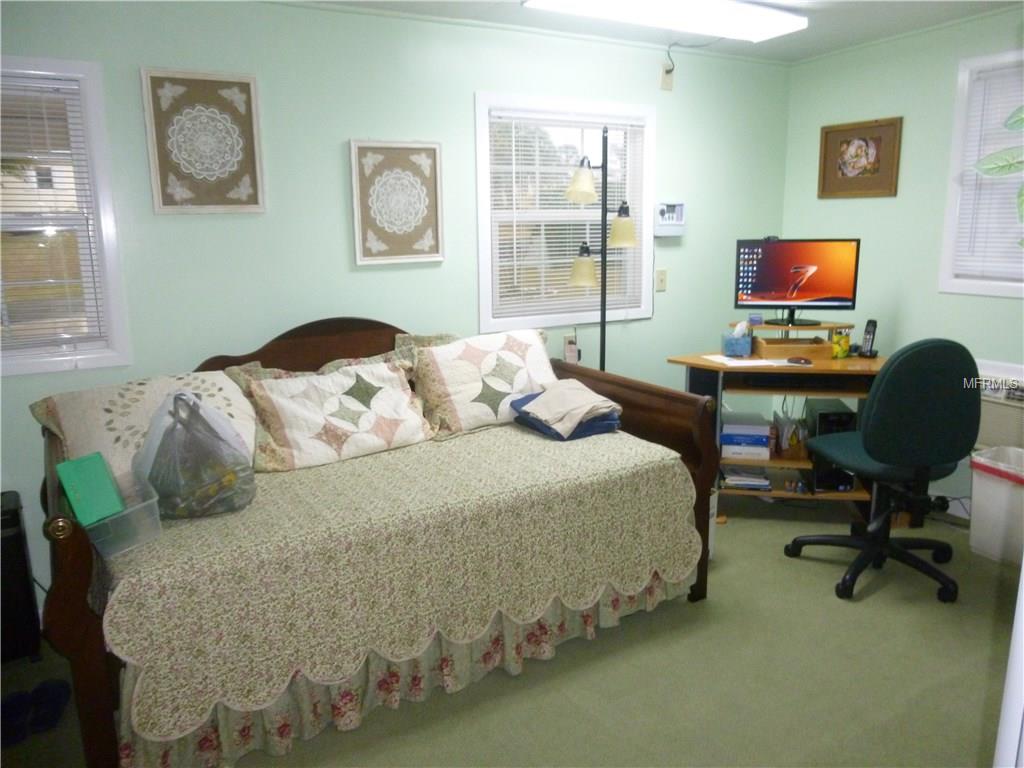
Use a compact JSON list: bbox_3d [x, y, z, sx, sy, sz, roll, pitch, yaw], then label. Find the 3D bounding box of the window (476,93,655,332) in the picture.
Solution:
[{"bbox_3d":[0.272,-0.825,3.639,1.012,1.067,0.090,-7,14,-28],"label":"window"}]

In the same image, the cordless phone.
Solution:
[{"bbox_3d":[1.823,-0.234,3.782,0.100,0.185,0.095,-11,16,-39],"label":"cordless phone"}]

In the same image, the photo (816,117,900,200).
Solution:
[{"bbox_3d":[1.781,-1.149,3.800,0.025,0.372,0.462,-7,14,-28],"label":"photo"}]

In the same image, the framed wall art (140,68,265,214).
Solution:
[{"bbox_3d":[-1.152,-0.902,2.788,0.392,0.502,0.025,-7,14,-28],"label":"framed wall art"}]

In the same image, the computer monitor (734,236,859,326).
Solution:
[{"bbox_3d":[1.447,-0.521,3.755,0.577,0.430,0.210,2,12,13],"label":"computer monitor"}]

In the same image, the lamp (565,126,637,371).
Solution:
[{"bbox_3d":[0.438,-0.252,3.576,0.430,1.891,0.300,-7,14,-28],"label":"lamp"}]

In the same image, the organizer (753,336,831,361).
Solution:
[{"bbox_3d":[1.450,-0.188,3.829,0.355,0.087,0.190,1,12,11],"label":"organizer"}]

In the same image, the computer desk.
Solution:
[{"bbox_3d":[1.482,0.233,3.908,1.280,0.771,0.800,2,12,14],"label":"computer desk"}]

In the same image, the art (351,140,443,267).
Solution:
[{"bbox_3d":[-0.486,-0.778,3.186,0.395,0.509,0.025,-7,14,-28],"label":"art"}]

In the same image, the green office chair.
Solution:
[{"bbox_3d":[1.529,0.290,3.014,0.640,1.030,0.670,-1,12,-2],"label":"green office chair"}]

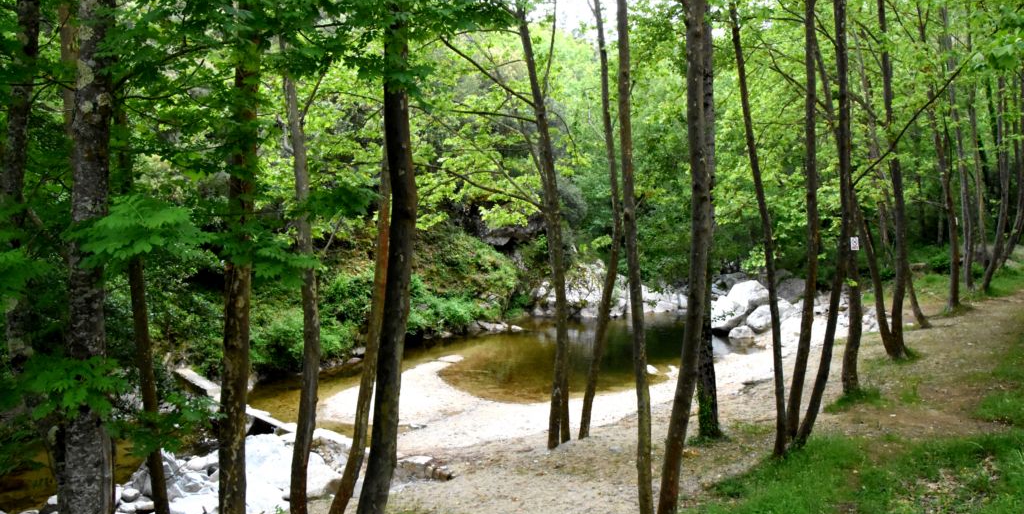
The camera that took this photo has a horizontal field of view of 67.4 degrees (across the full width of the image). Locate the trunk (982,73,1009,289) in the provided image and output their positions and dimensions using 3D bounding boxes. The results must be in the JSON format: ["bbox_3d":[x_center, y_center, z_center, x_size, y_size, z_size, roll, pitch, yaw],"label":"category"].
[{"bbox_3d":[15.745,-2.328,25.000,0.804,6.969,0.500,0,1,0],"label":"trunk"}]

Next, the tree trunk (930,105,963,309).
[{"bbox_3d":[11.886,-1.381,21.000,0.832,5.580,0.500,0,1,0],"label":"tree trunk"}]

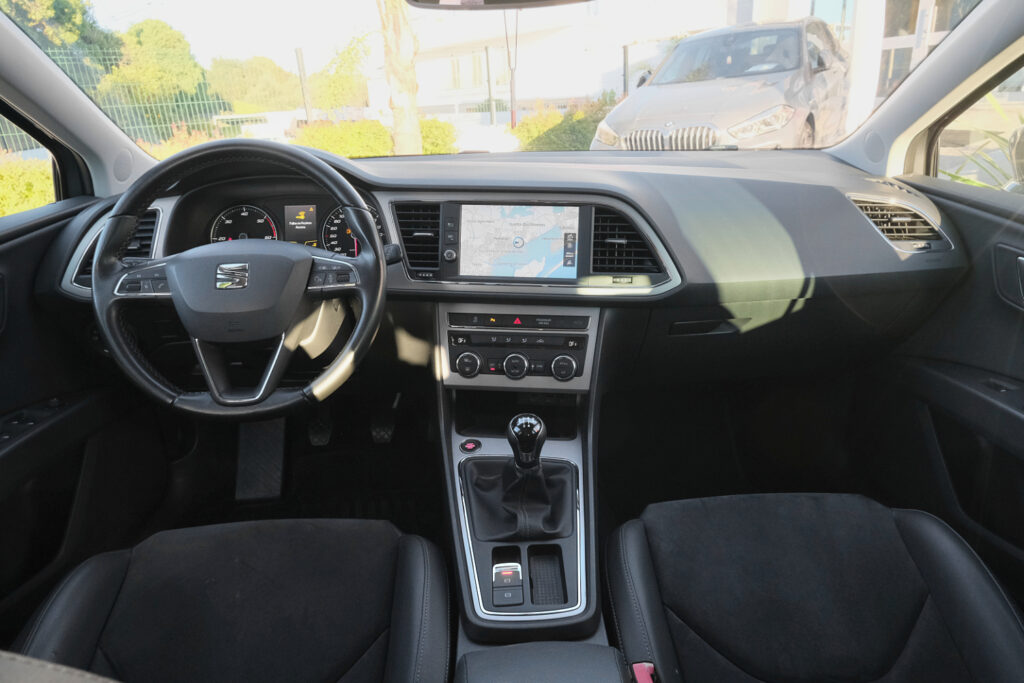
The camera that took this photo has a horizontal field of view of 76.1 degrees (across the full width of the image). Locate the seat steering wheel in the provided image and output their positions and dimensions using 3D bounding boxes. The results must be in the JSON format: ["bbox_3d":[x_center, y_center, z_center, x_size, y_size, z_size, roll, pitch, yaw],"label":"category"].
[{"bbox_3d":[-0.349,-0.082,0.862,0.370,0.365,0.100,-3,-4,-3],"label":"seat steering wheel"}]

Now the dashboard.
[{"bbox_3d":[-0.008,-0.154,1.176,1.390,0.330,0.470,-3,20,-2],"label":"dashboard"}]

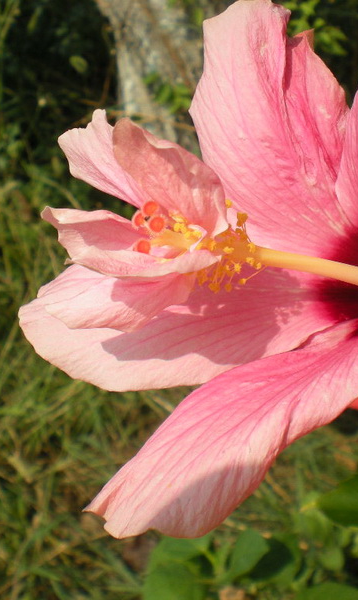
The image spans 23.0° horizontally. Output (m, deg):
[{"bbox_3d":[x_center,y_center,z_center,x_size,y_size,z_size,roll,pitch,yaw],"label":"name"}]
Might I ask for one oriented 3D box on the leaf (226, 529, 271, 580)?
[{"bbox_3d":[0.045,0.168,0.580,0.022,0.010,0.033,18,56,28],"label":"leaf"}]

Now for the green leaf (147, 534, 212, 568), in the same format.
[{"bbox_3d":[0.000,0.165,0.580,0.041,0.010,0.026,-2,37,2],"label":"green leaf"}]

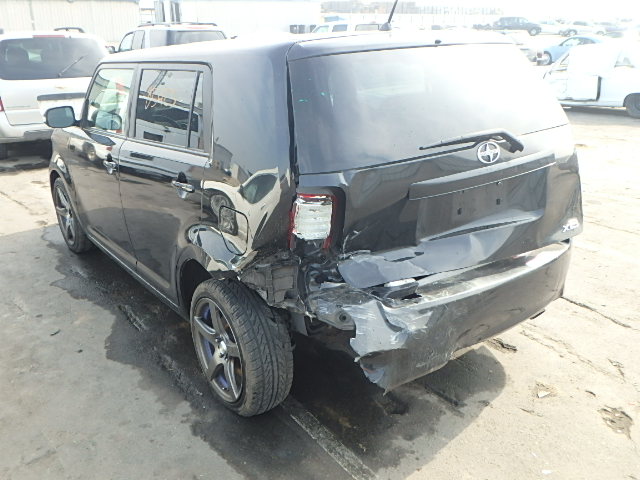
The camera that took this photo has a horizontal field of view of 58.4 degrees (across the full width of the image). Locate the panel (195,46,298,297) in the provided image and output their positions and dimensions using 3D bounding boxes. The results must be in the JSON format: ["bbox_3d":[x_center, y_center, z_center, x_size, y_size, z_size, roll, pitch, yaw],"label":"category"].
[{"bbox_3d":[-0.243,-0.271,2.153,0.290,0.880,0.800,-16,24,-33],"label":"panel"}]

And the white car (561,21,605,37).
[{"bbox_3d":[25.421,-20.453,55.500,4.700,1.450,1.800,-2,20,0],"label":"white car"}]

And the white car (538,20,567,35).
[{"bbox_3d":[22.524,-21.260,57.500,4.700,1.450,1.800,-2,20,0],"label":"white car"}]

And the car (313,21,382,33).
[{"bbox_3d":[0.885,-10.120,29.000,5.200,1.850,1.950,-2,20,0],"label":"car"}]

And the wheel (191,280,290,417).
[{"bbox_3d":[-0.370,0.465,2.611,0.215,0.630,0.630,-16,24,-33],"label":"wheel"}]

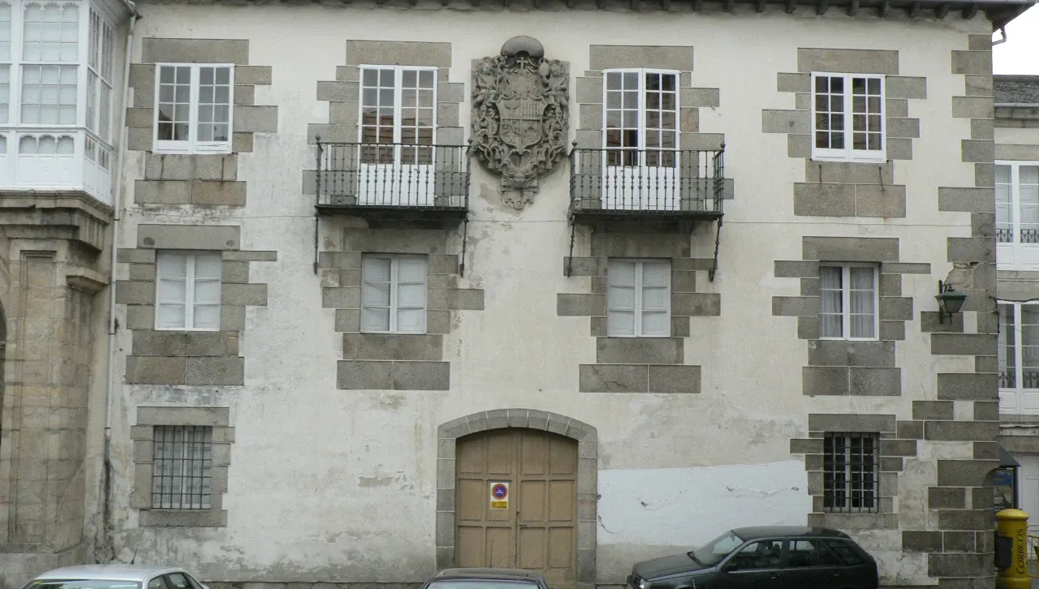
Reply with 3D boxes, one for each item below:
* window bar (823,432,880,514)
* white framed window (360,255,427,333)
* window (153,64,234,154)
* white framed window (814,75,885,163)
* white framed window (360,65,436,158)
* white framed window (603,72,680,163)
[{"bbox_3d":[5.873,3.167,25.006,0.964,1.409,0.050,1,-5,-1],"label":"window bar"},{"bbox_3d":[-2.238,-0.003,25.205,1.152,1.393,0.120,1,-5,-1],"label":"white framed window"},{"bbox_3d":[-5.805,-3.316,25.146,1.412,1.629,0.130,1,-5,-2],"label":"window"},{"bbox_3d":[5.964,-3.206,25.557,1.321,1.611,0.120,1,-5,-1],"label":"white framed window"},{"bbox_3d":[-2.179,-3.281,25.300,1.386,1.706,0.130,1,-5,-2],"label":"white framed window"},{"bbox_3d":[2.197,-3.206,25.482,1.392,1.755,0.130,1,-5,-2],"label":"white framed window"}]

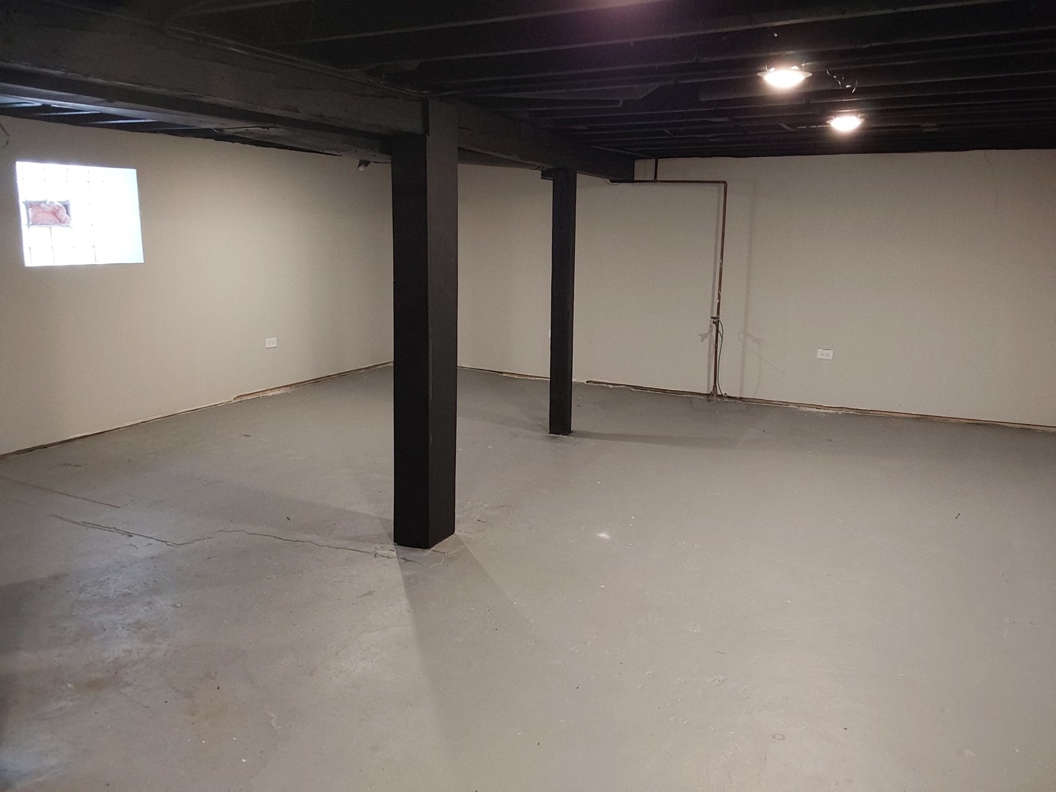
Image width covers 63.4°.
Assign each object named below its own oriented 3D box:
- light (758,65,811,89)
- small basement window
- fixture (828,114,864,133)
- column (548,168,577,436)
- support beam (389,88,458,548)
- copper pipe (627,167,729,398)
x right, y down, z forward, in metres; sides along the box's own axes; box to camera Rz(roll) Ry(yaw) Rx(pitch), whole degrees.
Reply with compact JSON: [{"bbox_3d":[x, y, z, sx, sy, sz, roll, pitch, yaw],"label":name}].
[{"bbox_3d":[0.896,-1.111,2.978,0.200,0.080,0.200,6,13,25],"label":"light"},{"bbox_3d":[-2.886,-1.162,5.500,0.120,0.622,0.845,6,13,25],"label":"small basement window"},{"bbox_3d":[1.570,-1.350,4.216,0.200,0.080,0.200,6,13,25],"label":"fixture"},{"bbox_3d":[0.248,-0.615,5.757,0.140,1.775,0.115,5,12,21],"label":"column"},{"bbox_3d":[-0.467,-0.280,3.728,0.203,1.900,0.207,6,13,25],"label":"support beam"},{"bbox_3d":[1.209,-0.991,7.197,0.860,1.930,0.060,6,13,25],"label":"copper pipe"}]

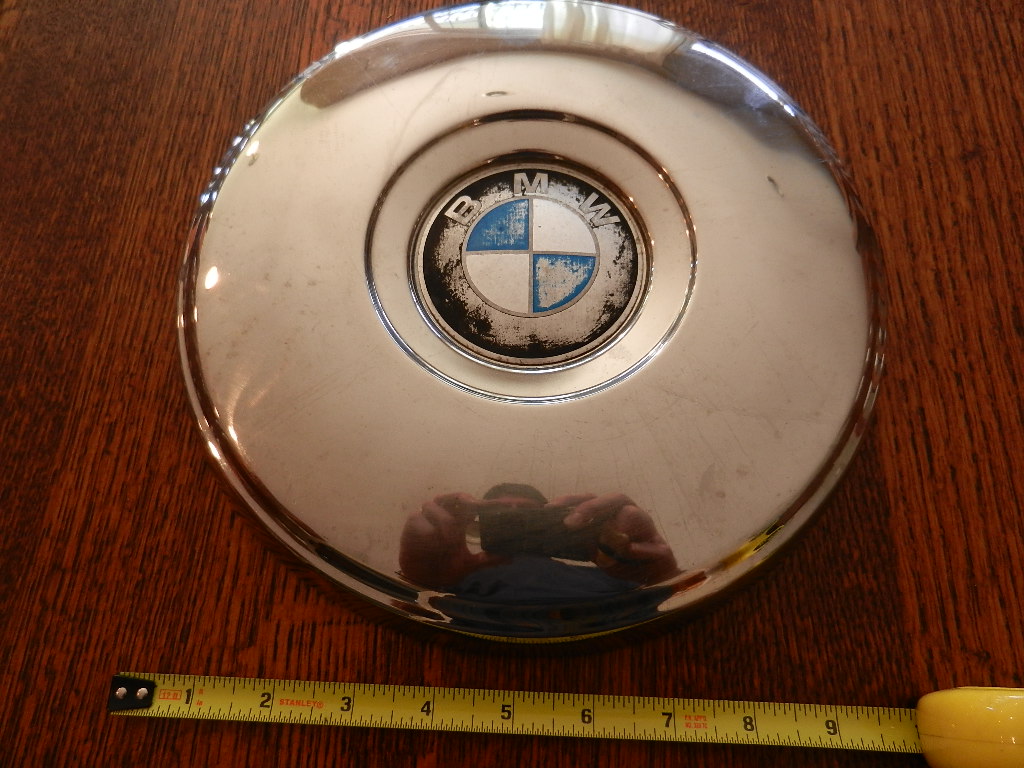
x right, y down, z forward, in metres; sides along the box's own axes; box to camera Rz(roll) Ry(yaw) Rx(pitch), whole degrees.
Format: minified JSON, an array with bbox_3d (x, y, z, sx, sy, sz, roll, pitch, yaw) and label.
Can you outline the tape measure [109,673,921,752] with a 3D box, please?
[{"bbox_3d":[0.001,0.104,0.234,0.255,0.005,0.013,2,68,1],"label":"tape measure"}]

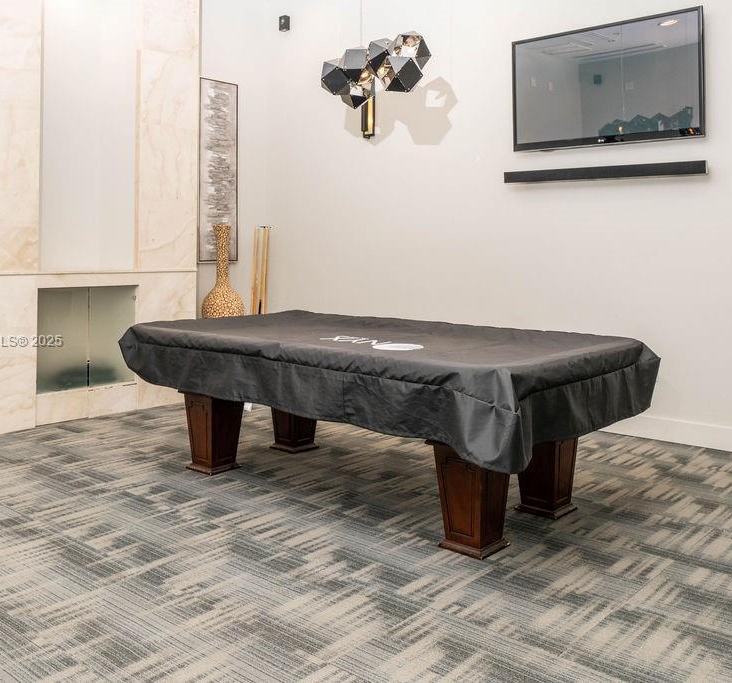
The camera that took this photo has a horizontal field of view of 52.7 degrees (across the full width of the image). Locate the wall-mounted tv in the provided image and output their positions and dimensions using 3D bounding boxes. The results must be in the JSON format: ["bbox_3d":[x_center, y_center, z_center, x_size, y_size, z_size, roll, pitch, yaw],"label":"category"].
[{"bbox_3d":[1.634,-1.761,5.113,1.362,0.805,0.055,7,9,41],"label":"wall-mounted tv"}]

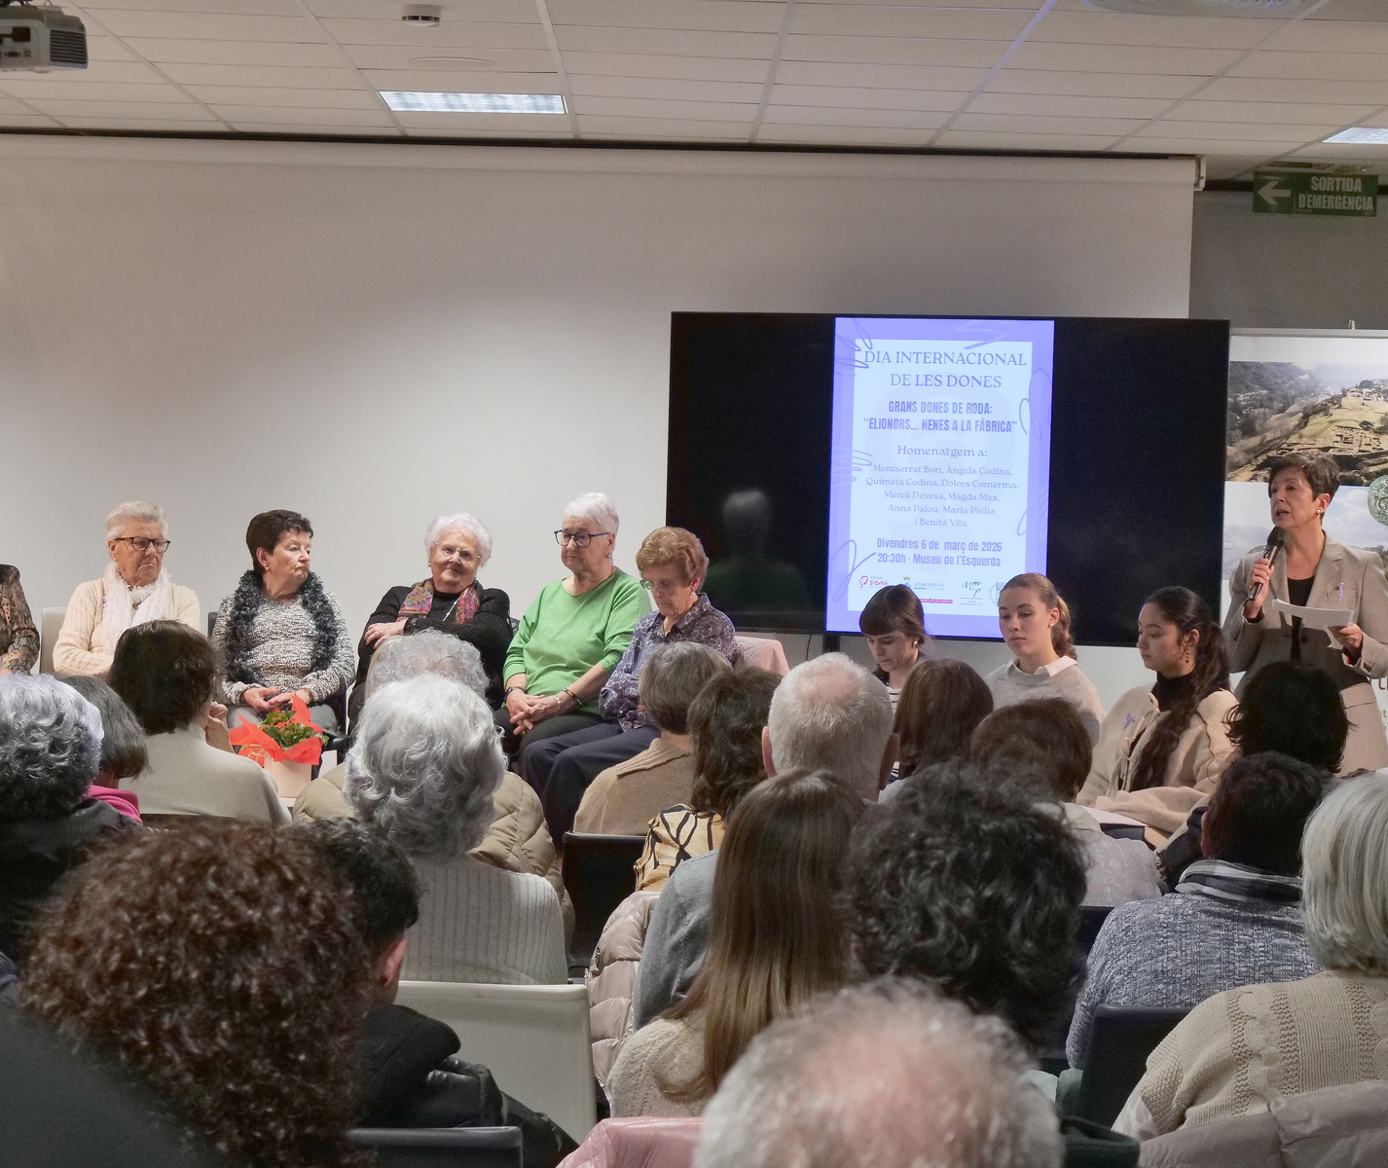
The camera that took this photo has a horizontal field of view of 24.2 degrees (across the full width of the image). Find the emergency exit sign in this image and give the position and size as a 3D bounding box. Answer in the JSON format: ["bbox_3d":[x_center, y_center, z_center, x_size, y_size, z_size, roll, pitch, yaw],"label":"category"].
[{"bbox_3d":[2.177,-1.365,11.350,0.434,0.146,0.025,2,2,-1],"label":"emergency exit sign"}]

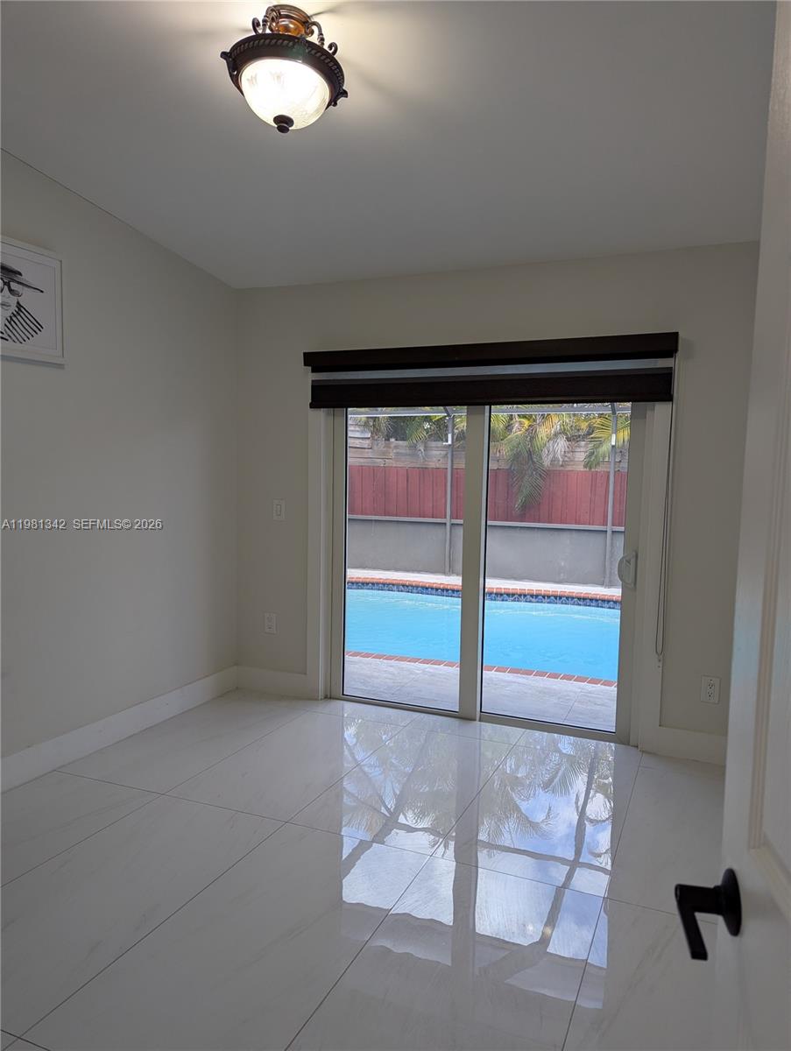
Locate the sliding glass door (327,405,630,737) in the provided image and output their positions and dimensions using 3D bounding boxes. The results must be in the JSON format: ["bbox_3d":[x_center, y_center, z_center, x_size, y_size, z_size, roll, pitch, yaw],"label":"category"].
[{"bbox_3d":[0.461,0.129,4.067,1.789,1.930,0.100,3,4,23],"label":"sliding glass door"}]

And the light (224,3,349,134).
[{"bbox_3d":[-0.312,-1.302,2.103,0.355,0.325,0.355,3,-2,0],"label":"light"}]

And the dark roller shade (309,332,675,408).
[{"bbox_3d":[0.415,-0.792,3.847,2.000,0.320,0.090,3,4,23],"label":"dark roller shade"}]

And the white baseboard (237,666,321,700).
[{"bbox_3d":[-0.740,0.970,4.509,0.560,0.140,0.016,3,4,23],"label":"white baseboard"}]

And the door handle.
[{"bbox_3d":[0.324,0.399,0.747,0.063,0.066,0.127,2,4,11],"label":"door handle"}]

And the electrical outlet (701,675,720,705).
[{"bbox_3d":[1.526,0.794,3.524,0.077,0.124,0.008,3,4,23],"label":"electrical outlet"}]

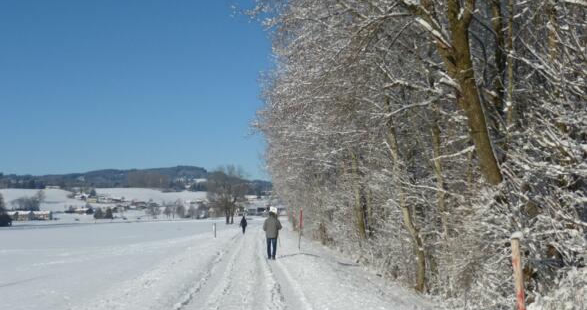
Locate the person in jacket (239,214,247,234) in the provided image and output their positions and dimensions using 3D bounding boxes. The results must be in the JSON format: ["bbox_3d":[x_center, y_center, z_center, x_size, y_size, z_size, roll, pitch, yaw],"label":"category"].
[{"bbox_3d":[-4.468,6.186,83.000,0.600,1.700,0.400,0,-3,-3],"label":"person in jacket"}]

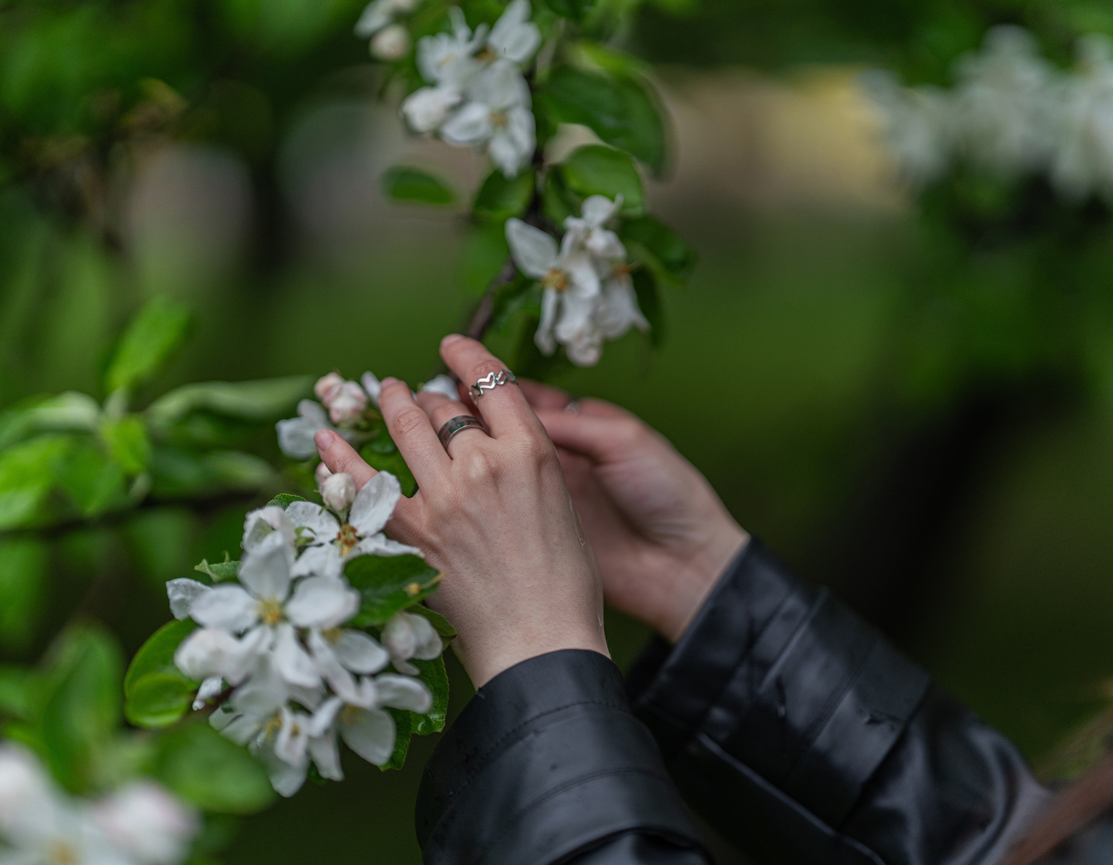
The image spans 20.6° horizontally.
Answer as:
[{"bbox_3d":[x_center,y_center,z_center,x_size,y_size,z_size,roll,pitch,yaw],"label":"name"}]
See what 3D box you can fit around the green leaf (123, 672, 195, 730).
[{"bbox_3d":[-0.140,0.094,1.080,0.025,0.020,0.015,0,5,0],"label":"green leaf"}]

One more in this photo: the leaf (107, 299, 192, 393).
[{"bbox_3d":[-0.184,-0.039,1.380,0.025,0.054,0.012,34,-2,35],"label":"leaf"}]

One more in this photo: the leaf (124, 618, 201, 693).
[{"bbox_3d":[-0.140,0.080,1.090,0.027,0.027,0.016,0,5,0],"label":"leaf"}]

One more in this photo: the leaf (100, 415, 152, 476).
[{"bbox_3d":[-0.187,0.005,1.330,0.021,0.031,0.009,-22,-19,-25],"label":"leaf"}]

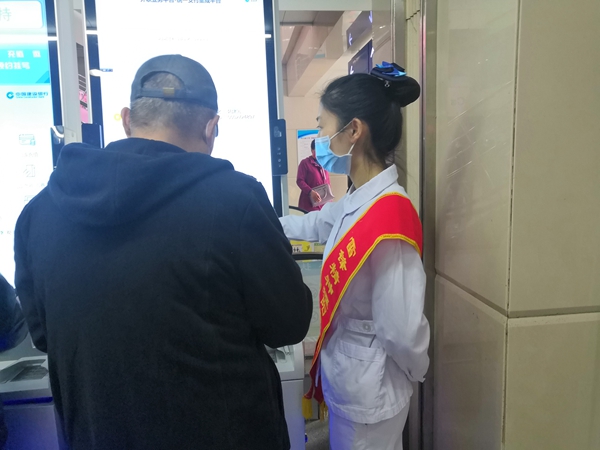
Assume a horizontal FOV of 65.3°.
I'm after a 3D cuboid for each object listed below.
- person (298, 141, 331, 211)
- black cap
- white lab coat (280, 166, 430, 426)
[{"bbox_3d":[0.225,-0.320,6.150,0.500,1.600,0.380,-9,12,-36],"label":"person"},{"bbox_3d":[-0.251,-0.274,0.974,0.175,0.135,0.265,4,-6,1],"label":"black cap"},{"bbox_3d":[0.082,0.176,1.192,0.440,0.640,0.430,-5,10,-17],"label":"white lab coat"}]

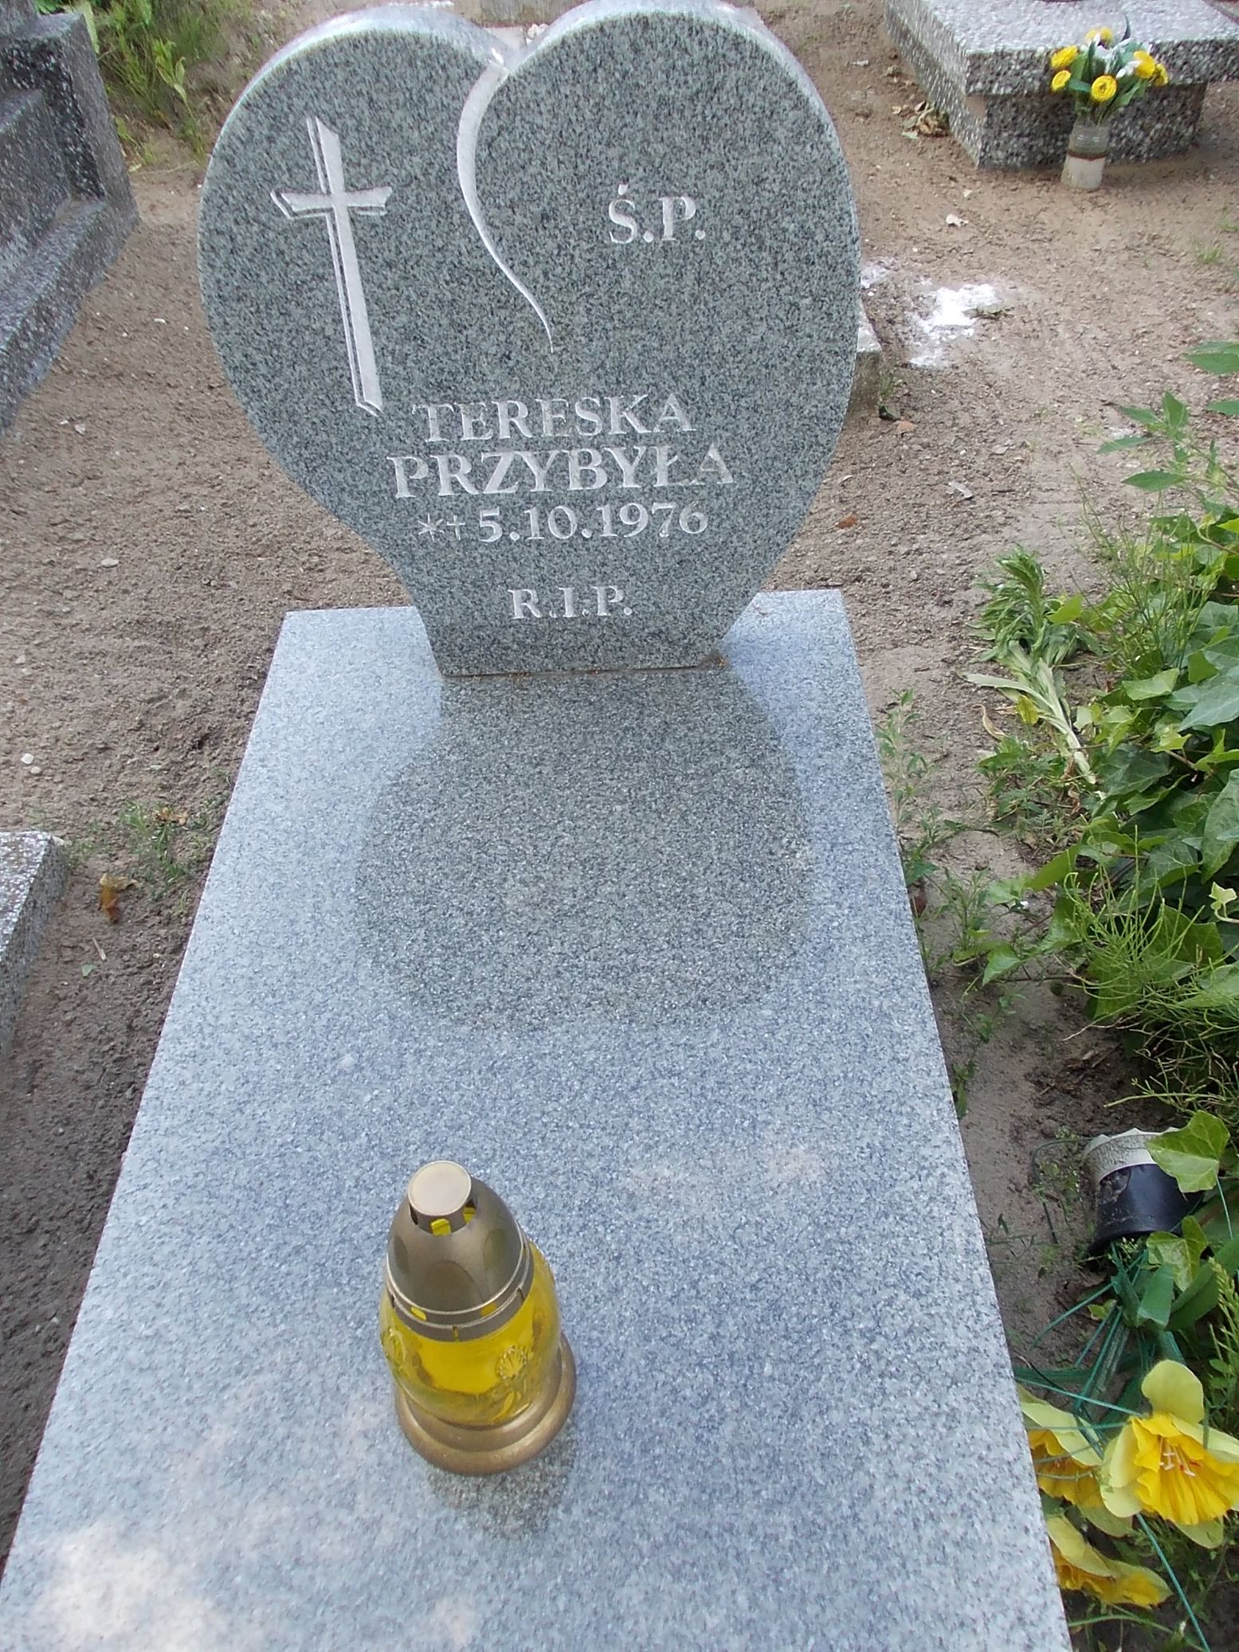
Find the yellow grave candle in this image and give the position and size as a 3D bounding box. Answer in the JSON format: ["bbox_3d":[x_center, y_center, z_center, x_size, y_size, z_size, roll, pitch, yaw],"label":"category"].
[{"bbox_3d":[-0.089,0.276,0.783,0.116,0.242,0.116,-2,45,1],"label":"yellow grave candle"}]

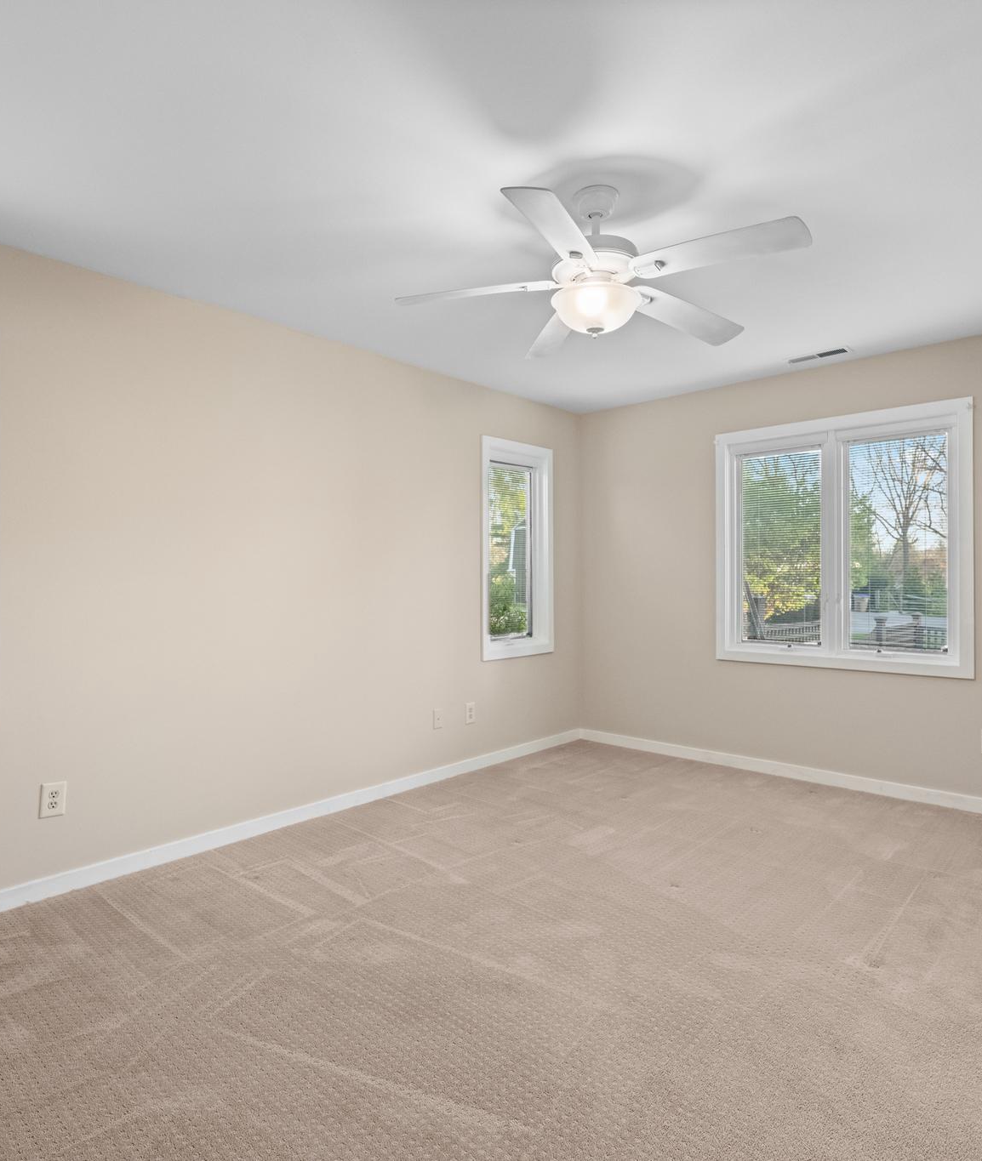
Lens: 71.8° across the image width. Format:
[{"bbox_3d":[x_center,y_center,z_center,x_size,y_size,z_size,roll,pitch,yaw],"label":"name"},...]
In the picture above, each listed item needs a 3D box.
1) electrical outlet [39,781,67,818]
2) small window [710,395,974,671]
[{"bbox_3d":[-1.648,0.827,2.550,0.010,0.122,0.077,0,0,43],"label":"electrical outlet"},{"bbox_3d":[1.967,-0.210,3.906,1.352,1.430,0.065,0,0,43],"label":"small window"}]

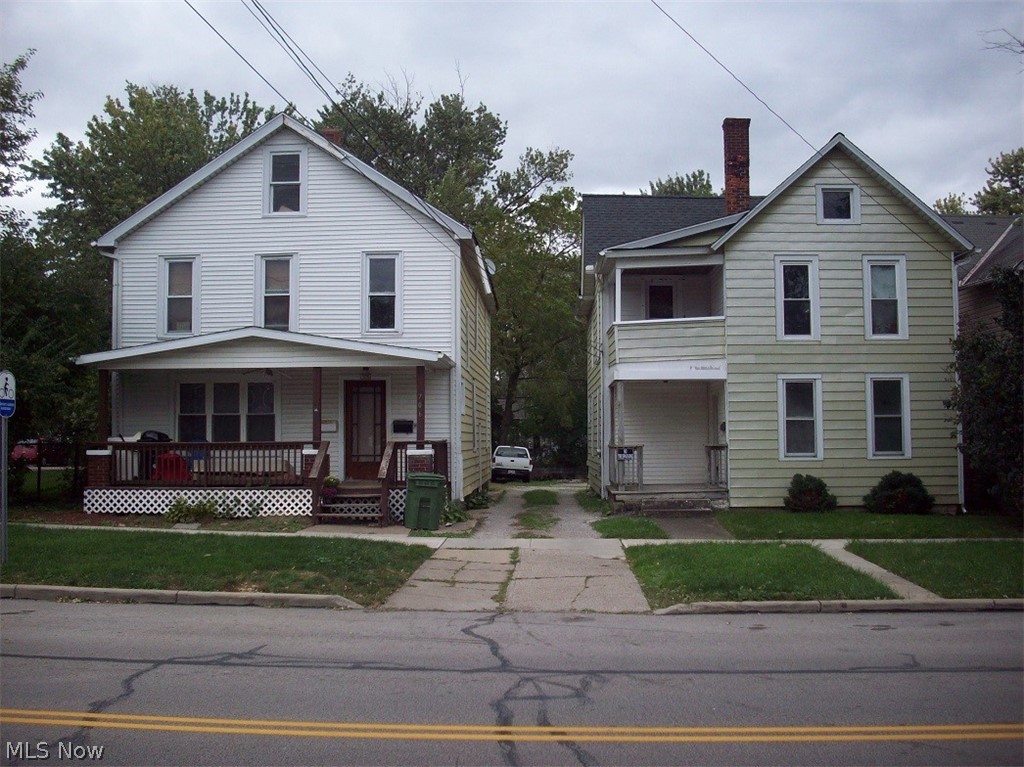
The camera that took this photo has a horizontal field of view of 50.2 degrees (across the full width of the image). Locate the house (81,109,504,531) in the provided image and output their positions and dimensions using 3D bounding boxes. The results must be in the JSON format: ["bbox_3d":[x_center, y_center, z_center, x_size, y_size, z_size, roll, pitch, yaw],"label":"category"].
[{"bbox_3d":[-4.737,-1.740,27.787,8.050,9.400,16.200,-1,-3,2],"label":"house"}]

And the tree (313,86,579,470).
[{"bbox_3d":[-3.548,-4.808,55.203,13.600,19.300,12.500,-1,-3,2],"label":"tree"}]

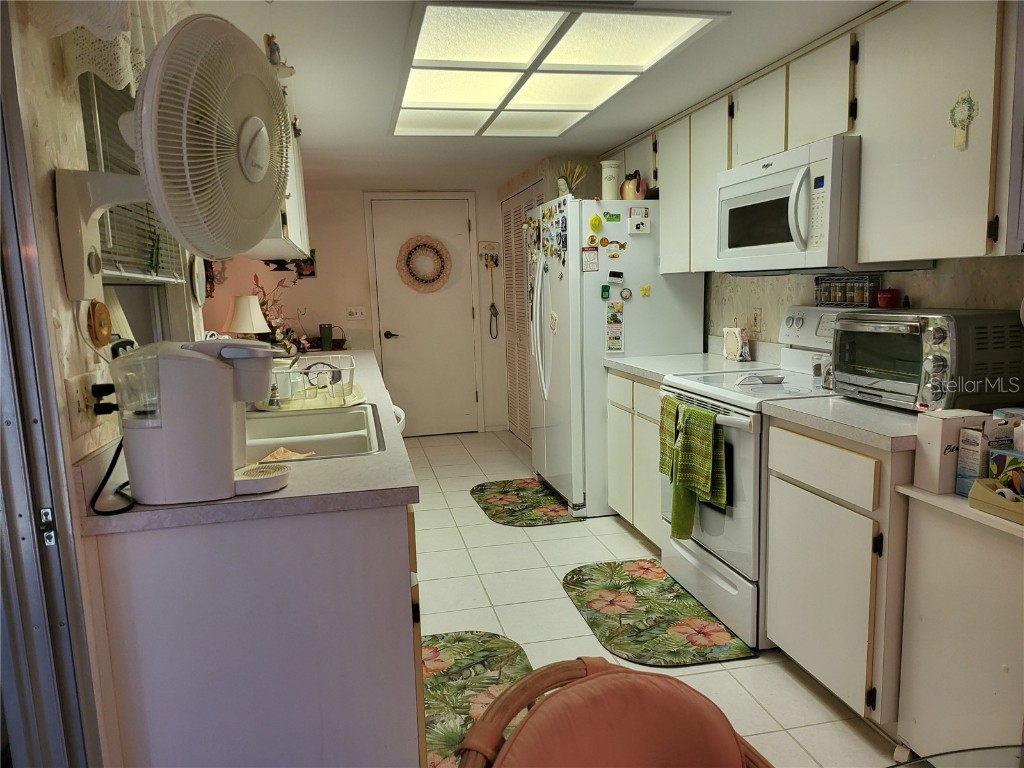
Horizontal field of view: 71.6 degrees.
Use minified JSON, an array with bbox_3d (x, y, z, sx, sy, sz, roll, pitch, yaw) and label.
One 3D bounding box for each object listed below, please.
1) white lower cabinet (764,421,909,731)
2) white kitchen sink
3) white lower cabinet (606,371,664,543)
[{"bbox_3d":[1.187,0.548,2.167,0.610,0.868,0.555,-3,8,-12],"label":"white lower cabinet"},{"bbox_3d":[-0.622,0.214,2.009,0.507,0.183,0.795,-3,8,-12],"label":"white kitchen sink"},{"bbox_3d":[0.887,0.348,3.529,0.612,0.832,0.765,-3,8,-12],"label":"white lower cabinet"}]

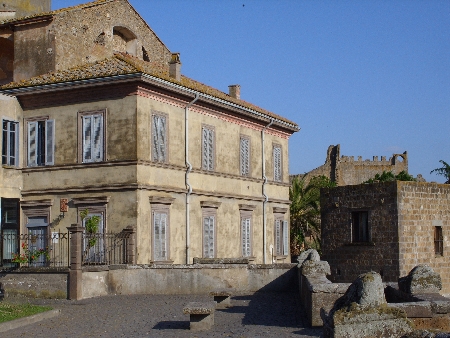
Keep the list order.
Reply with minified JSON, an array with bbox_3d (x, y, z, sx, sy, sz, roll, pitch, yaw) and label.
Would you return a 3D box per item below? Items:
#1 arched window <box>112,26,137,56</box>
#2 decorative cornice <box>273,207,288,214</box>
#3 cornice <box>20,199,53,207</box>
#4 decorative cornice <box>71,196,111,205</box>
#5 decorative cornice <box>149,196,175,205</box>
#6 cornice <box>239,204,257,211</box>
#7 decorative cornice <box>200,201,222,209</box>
[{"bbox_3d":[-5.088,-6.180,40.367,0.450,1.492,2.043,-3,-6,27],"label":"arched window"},{"bbox_3d":[3.035,2.270,44.559,0.200,0.245,1.600,-3,-6,27],"label":"decorative cornice"},{"bbox_3d":[-7.821,1.421,34.095,1.580,0.245,0.200,-3,-6,27],"label":"cornice"},{"bbox_3d":[-5.359,1.254,32.865,1.730,0.245,0.200,-3,-6,27],"label":"decorative cornice"},{"bbox_3d":[-2.536,1.293,33.537,0.200,0.245,1.700,-3,-6,27],"label":"decorative cornice"},{"bbox_3d":[1.140,1.945,40.810,0.200,0.245,1.640,-3,-6,27],"label":"cornice"},{"bbox_3d":[-0.609,1.639,37.350,0.200,0.245,1.680,-3,-6,27],"label":"decorative cornice"}]

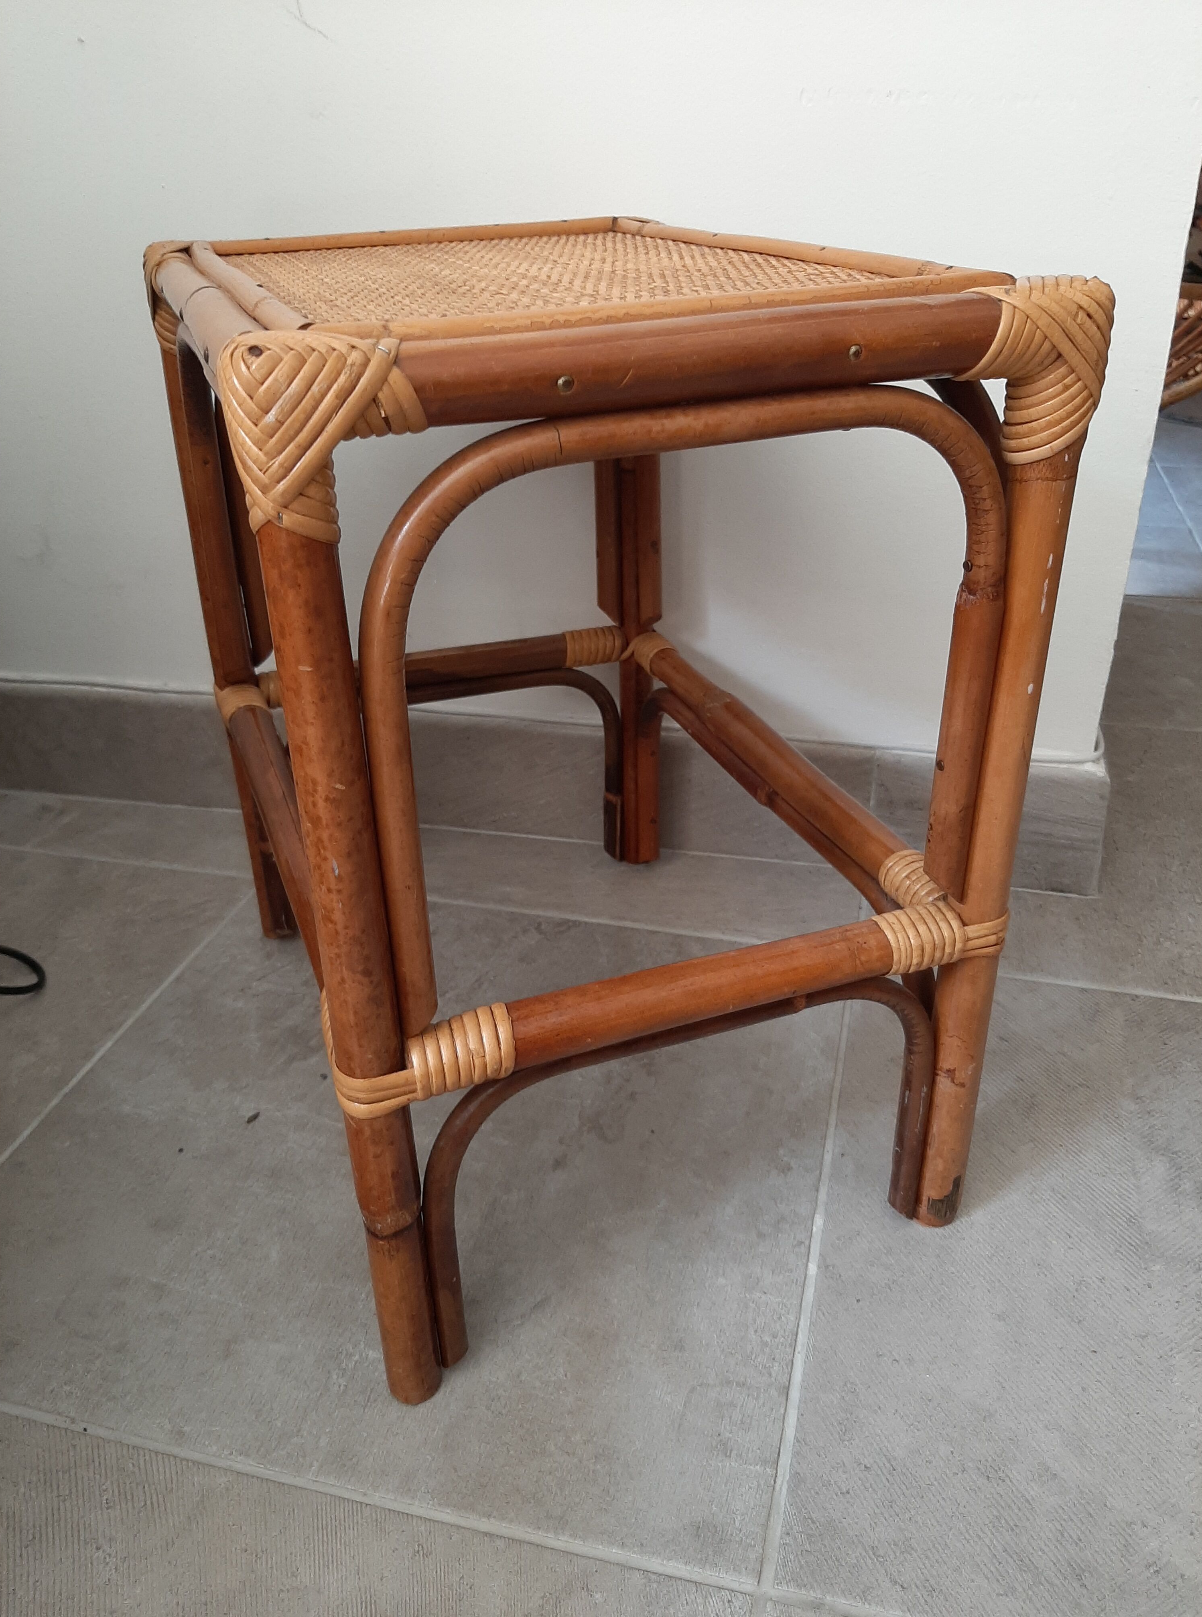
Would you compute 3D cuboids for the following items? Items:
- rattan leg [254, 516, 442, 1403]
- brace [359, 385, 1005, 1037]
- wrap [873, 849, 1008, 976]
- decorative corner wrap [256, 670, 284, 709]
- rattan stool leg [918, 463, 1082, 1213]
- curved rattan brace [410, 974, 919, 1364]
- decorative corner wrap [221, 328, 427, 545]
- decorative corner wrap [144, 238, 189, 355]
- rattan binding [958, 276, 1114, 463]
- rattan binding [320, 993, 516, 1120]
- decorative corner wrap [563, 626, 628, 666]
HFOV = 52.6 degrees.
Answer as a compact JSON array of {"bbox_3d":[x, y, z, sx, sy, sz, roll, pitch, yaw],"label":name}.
[{"bbox_3d":[-0.090,0.090,0.471,0.025,0.404,0.025,-11,30,-18],"label":"rattan leg"},{"bbox_3d":[0.041,-0.037,0.464,0.261,0.229,0.019,-11,30,-18],"label":"brace"},{"bbox_3d":[0.147,0.047,0.585,0.080,0.038,0.084,-11,30,-18],"label":"wrap"},{"bbox_3d":[-0.212,-0.081,0.836,0.046,0.029,0.029,-11,30,-18],"label":"decorative corner wrap"},{"bbox_3d":[0.177,0.038,0.562,0.025,0.400,0.025,-11,30,-18],"label":"rattan stool leg"},{"bbox_3d":[0.043,0.165,0.578,0.262,0.173,0.014,-11,30,-18],"label":"curved rattan brace"},{"bbox_3d":[-0.089,-0.119,0.380,0.059,0.064,0.062,-11,30,-18],"label":"decorative corner wrap"},{"bbox_3d":[-0.230,-0.293,0.700,0.063,0.060,0.062,-11,30,-18],"label":"decorative corner wrap"},{"bbox_3d":[0.150,-0.167,0.461,0.074,0.068,0.062,-11,30,-18],"label":"rattan binding"},{"bbox_3d":[-0.079,0.092,0.501,0.072,0.039,0.071,-11,30,-18],"label":"rattan binding"},{"bbox_3d":[-0.004,-0.122,0.907,0.050,0.029,0.029,-11,30,-18],"label":"decorative corner wrap"}]

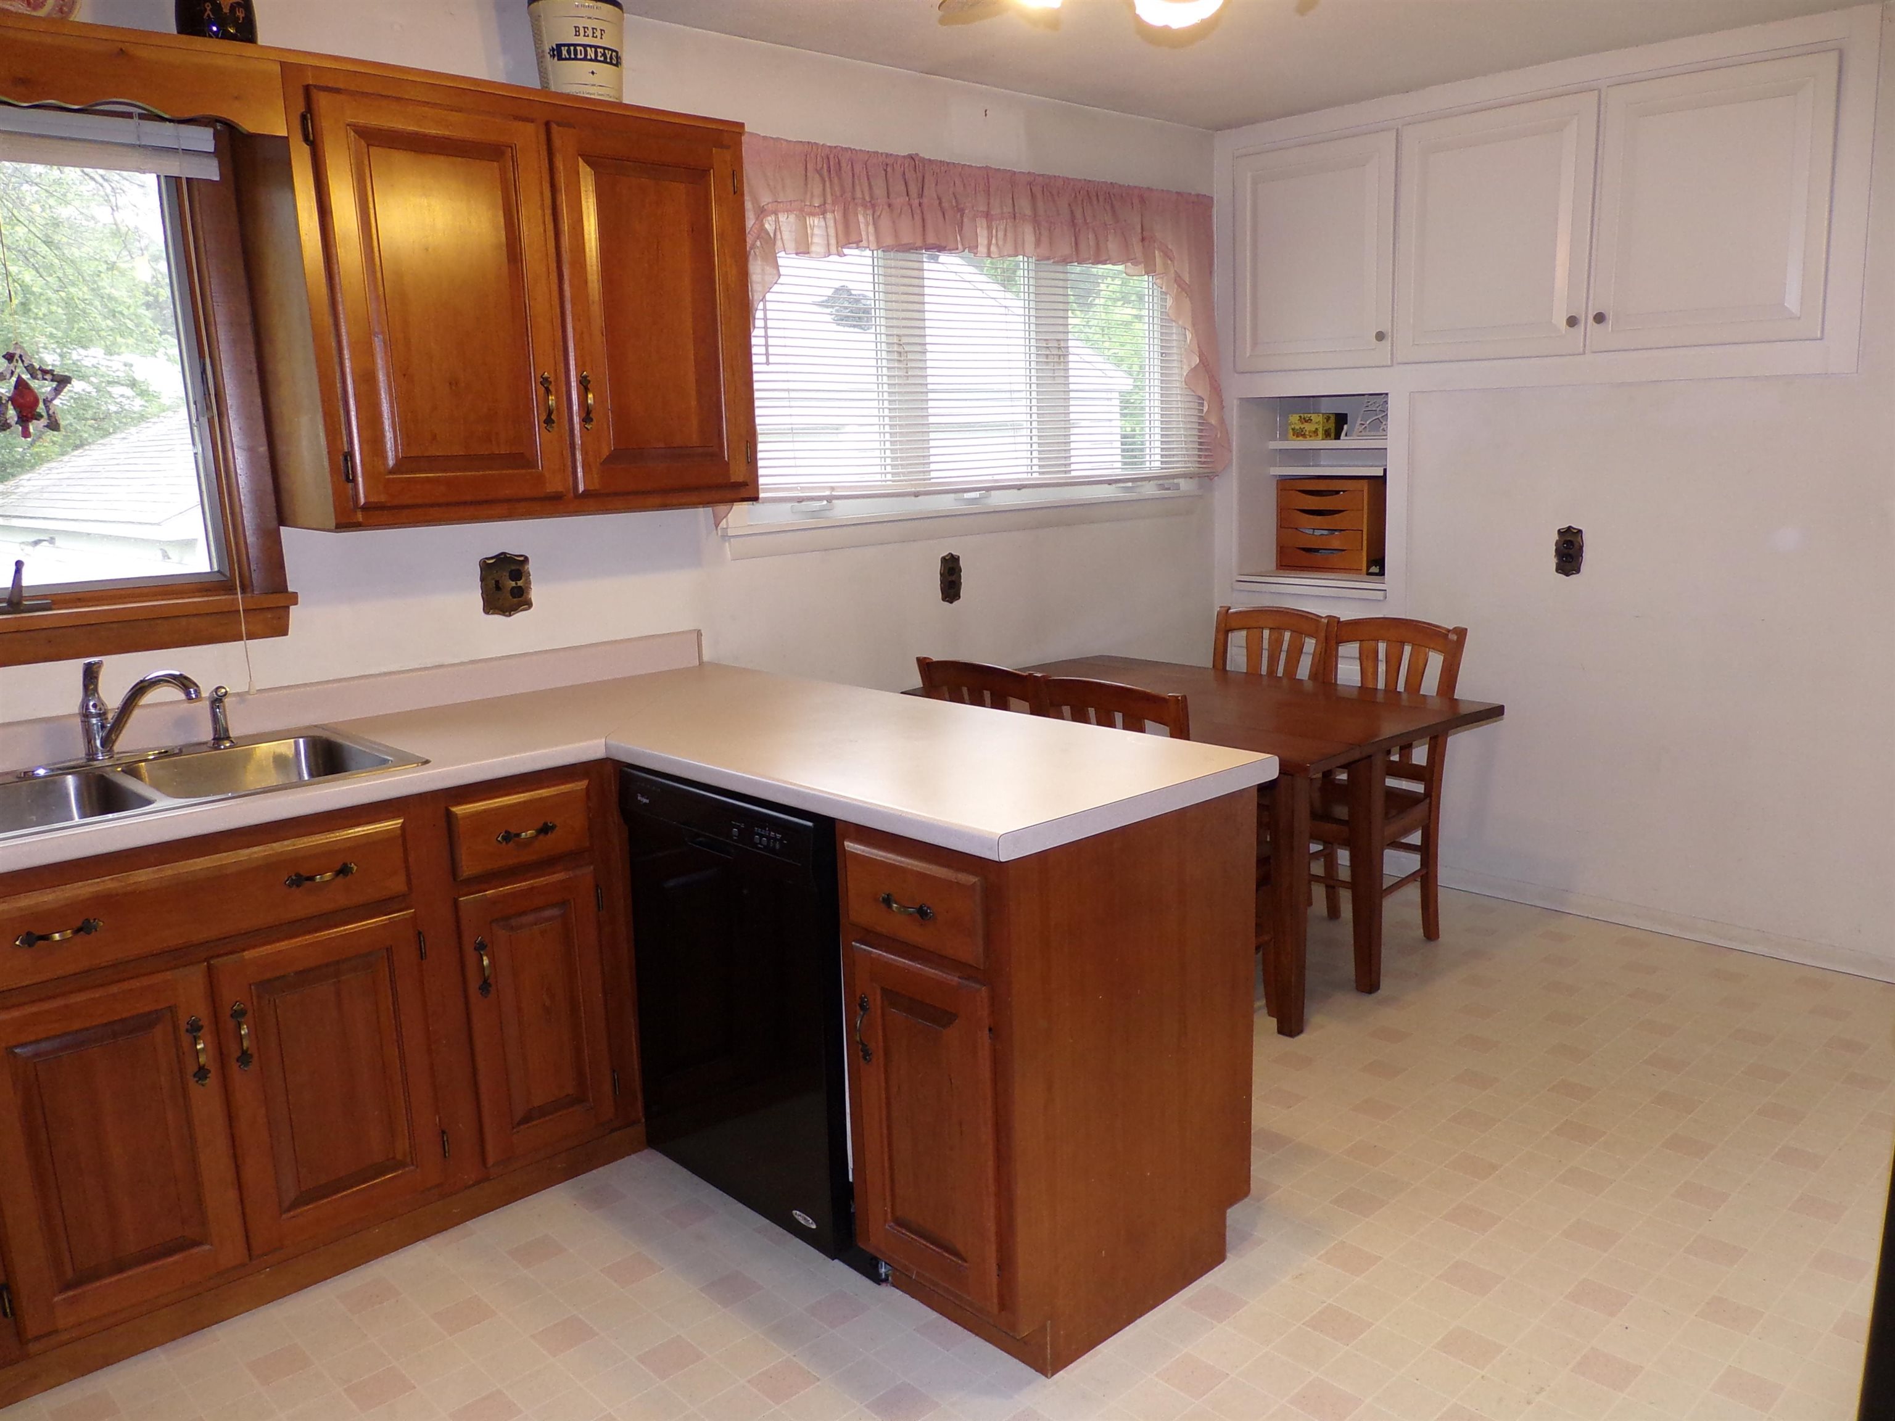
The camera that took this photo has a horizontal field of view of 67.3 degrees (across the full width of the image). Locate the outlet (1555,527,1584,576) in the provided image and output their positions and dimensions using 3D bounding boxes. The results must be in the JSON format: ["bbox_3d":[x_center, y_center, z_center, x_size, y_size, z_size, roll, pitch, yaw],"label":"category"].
[{"bbox_3d":[1.806,-0.462,4.135,0.012,0.146,0.082,-12,15,-42],"label":"outlet"}]

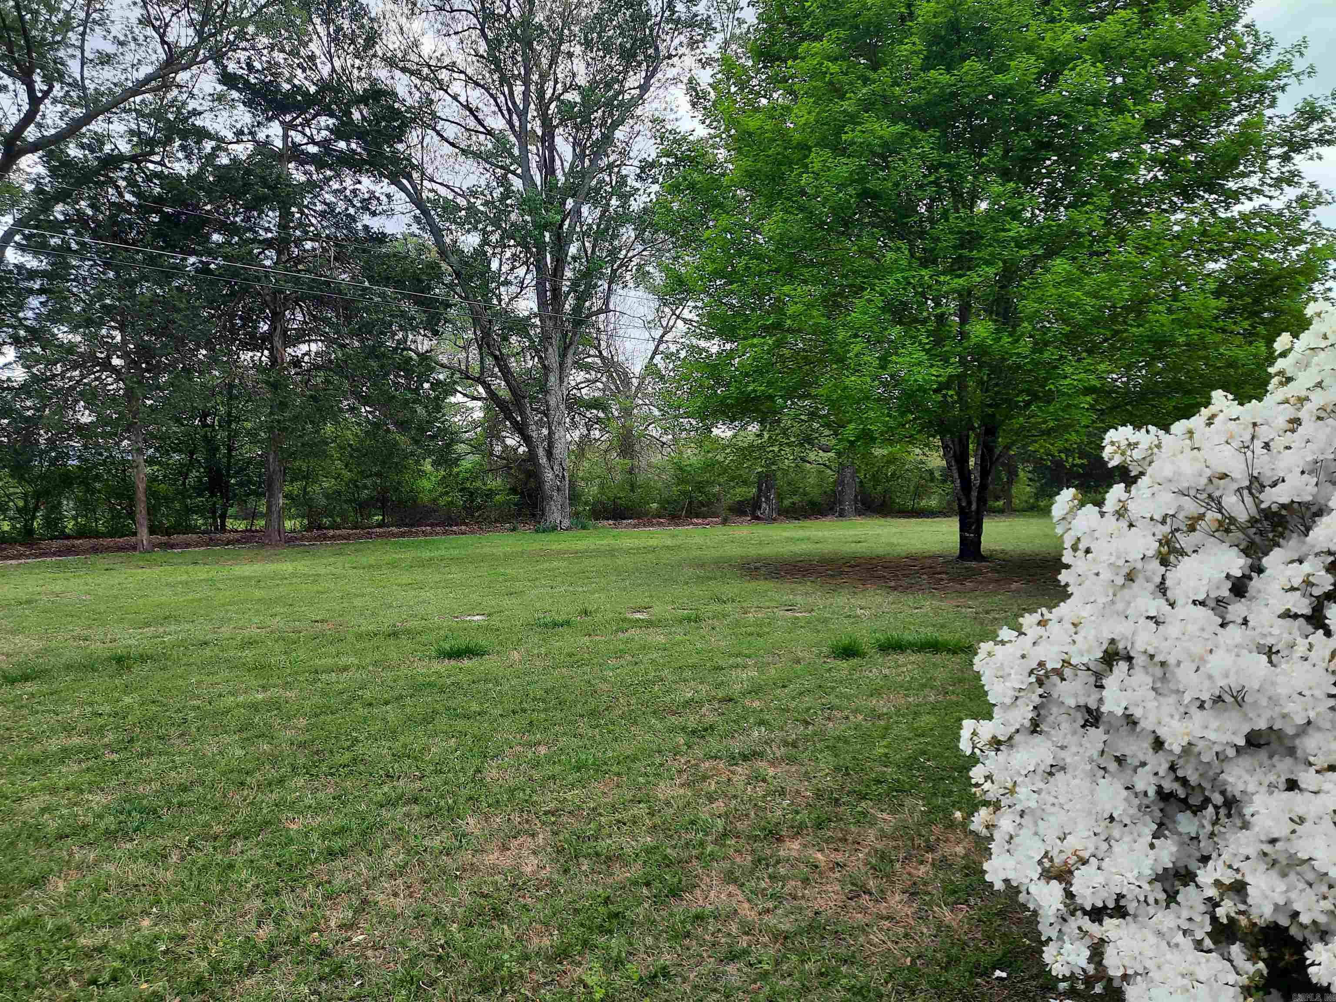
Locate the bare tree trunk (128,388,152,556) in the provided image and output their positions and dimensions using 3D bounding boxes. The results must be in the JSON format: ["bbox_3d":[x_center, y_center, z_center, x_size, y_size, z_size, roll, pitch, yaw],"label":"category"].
[{"bbox_3d":[-11.104,-0.679,20.384,0.318,3.576,0.318,-4,2,-28],"label":"bare tree trunk"}]

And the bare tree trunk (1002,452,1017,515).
[{"bbox_3d":[14.868,-0.798,42.176,0.523,2.724,0.523,-1,1,19],"label":"bare tree trunk"}]

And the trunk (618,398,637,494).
[{"bbox_3d":[-1.622,-2.187,38.670,0.541,3.823,0.541,-1,1,-2],"label":"trunk"}]

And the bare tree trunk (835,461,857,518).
[{"bbox_3d":[6.829,-0.447,37.301,0.821,2.200,0.821,-1,1,10],"label":"bare tree trunk"}]

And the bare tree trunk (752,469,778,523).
[{"bbox_3d":[3.400,-0.173,34.301,0.809,1.838,0.809,0,1,6],"label":"bare tree trunk"}]

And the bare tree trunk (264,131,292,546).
[{"bbox_3d":[-8.755,-3.691,21.984,0.498,9.488,0.498,1,2,-22],"label":"bare tree trunk"}]

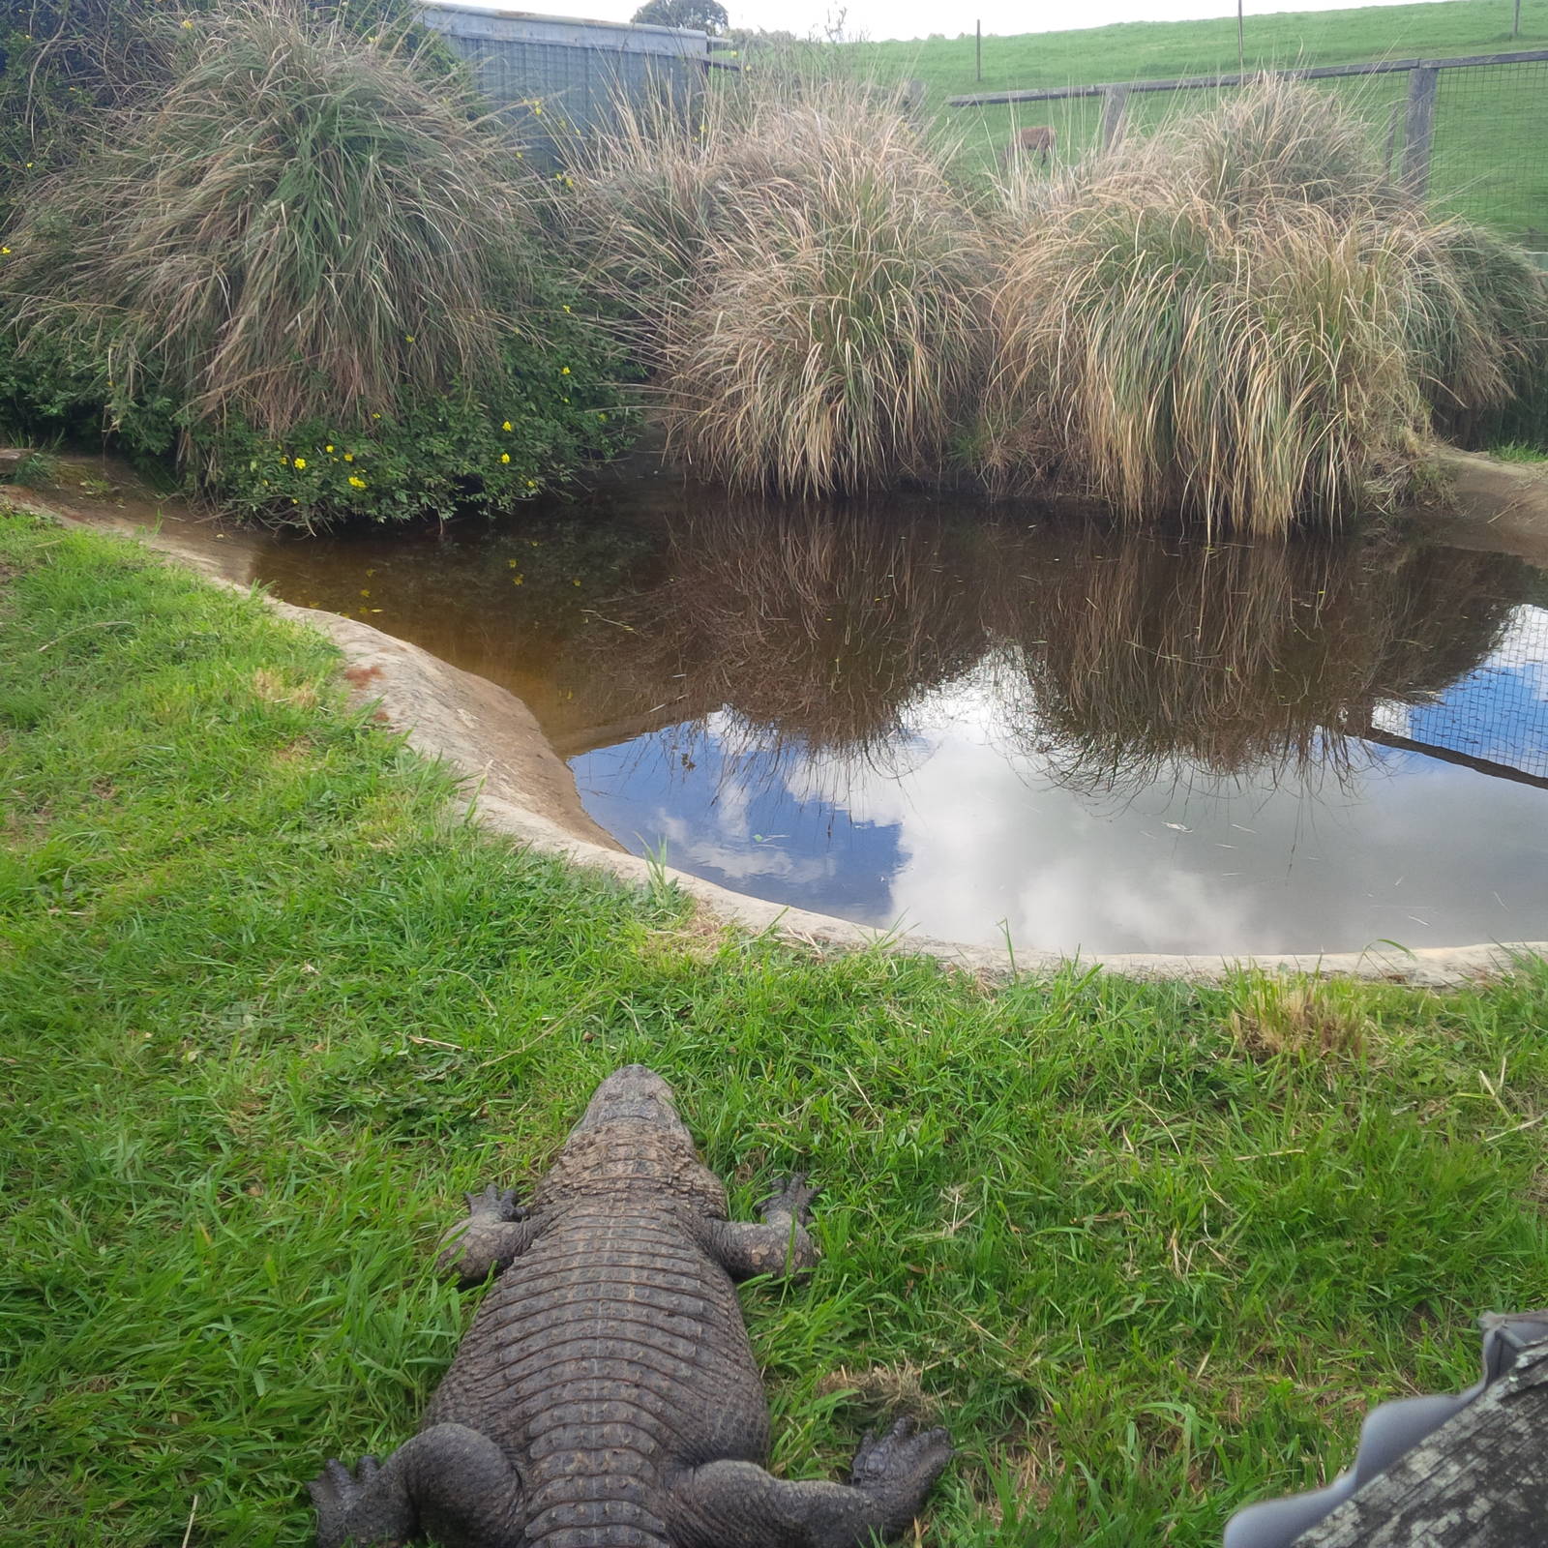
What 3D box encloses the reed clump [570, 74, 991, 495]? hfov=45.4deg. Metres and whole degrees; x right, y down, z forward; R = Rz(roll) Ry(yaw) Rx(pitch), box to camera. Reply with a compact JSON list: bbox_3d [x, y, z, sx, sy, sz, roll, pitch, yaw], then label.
[{"bbox_3d":[0.030,-2.350,8.750,1.950,1.720,1.900,0,17,0],"label":"reed clump"}]

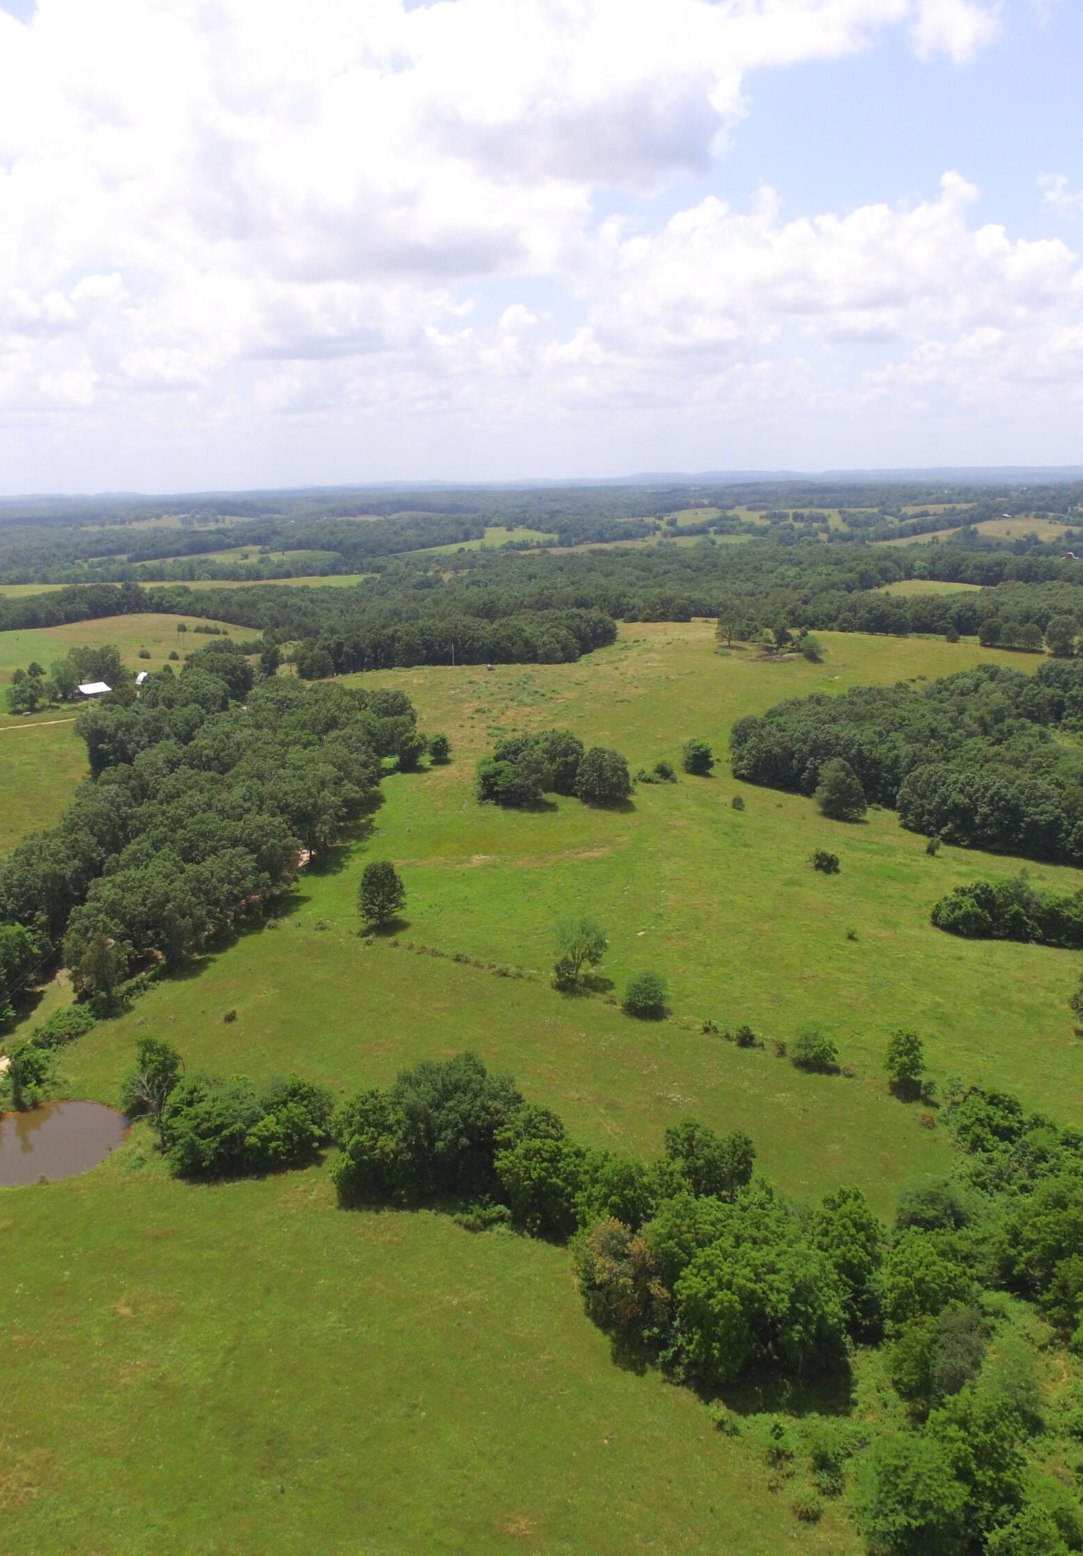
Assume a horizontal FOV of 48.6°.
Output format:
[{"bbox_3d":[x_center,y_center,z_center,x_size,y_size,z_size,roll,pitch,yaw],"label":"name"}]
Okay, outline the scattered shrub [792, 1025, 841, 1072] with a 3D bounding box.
[{"bbox_3d":[50.510,49.230,219.890,8.620,7.770,8.620,-2,14,0],"label":"scattered shrub"}]

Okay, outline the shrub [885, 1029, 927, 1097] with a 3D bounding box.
[{"bbox_3d":[65.040,49.880,212.450,6.890,11.290,6.890,-2,14,0],"label":"shrub"}]

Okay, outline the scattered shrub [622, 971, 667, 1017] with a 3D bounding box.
[{"bbox_3d":[20.920,43.150,242.100,8.840,8.630,8.840,-2,14,0],"label":"scattered shrub"}]

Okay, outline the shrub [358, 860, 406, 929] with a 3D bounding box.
[{"bbox_3d":[-38.450,27.430,285.200,10.800,15.860,10.800,-2,14,0],"label":"shrub"}]

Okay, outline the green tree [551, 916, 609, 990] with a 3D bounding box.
[{"bbox_3d":[7.500,34.910,240.310,11.200,13.300,11.000,-1,14,2],"label":"green tree"}]

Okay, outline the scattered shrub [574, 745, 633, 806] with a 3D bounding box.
[{"bbox_3d":[19.600,-1.620,378.860,17.930,16.600,17.930,-2,14,0],"label":"scattered shrub"}]

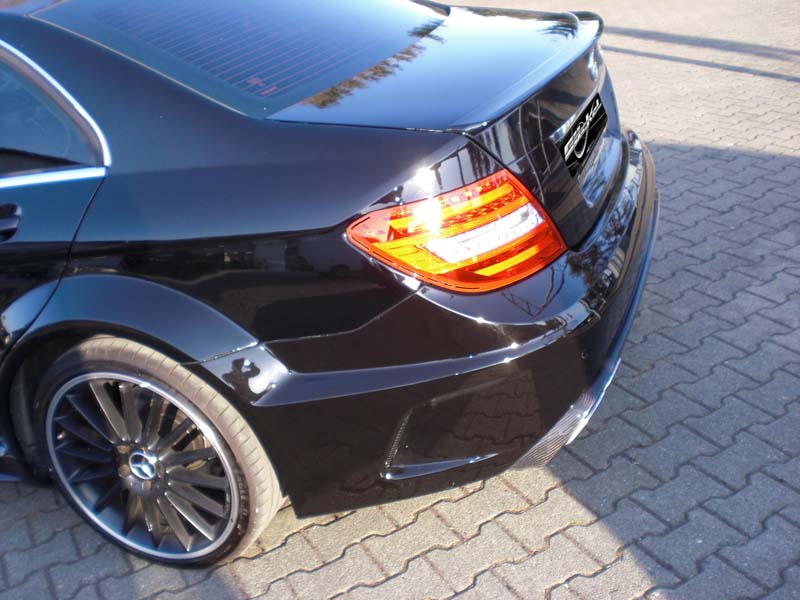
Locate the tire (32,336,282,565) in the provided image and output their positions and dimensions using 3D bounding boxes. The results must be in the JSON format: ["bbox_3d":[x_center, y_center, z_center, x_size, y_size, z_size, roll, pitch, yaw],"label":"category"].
[{"bbox_3d":[-0.571,0.345,2.144,0.638,0.638,0.255,4,27,20],"label":"tire"}]

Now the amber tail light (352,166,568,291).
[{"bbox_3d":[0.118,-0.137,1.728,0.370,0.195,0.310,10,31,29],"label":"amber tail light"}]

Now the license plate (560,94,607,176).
[{"bbox_3d":[0.475,-0.447,2.252,0.020,0.107,0.520,-16,20,29],"label":"license plate"}]

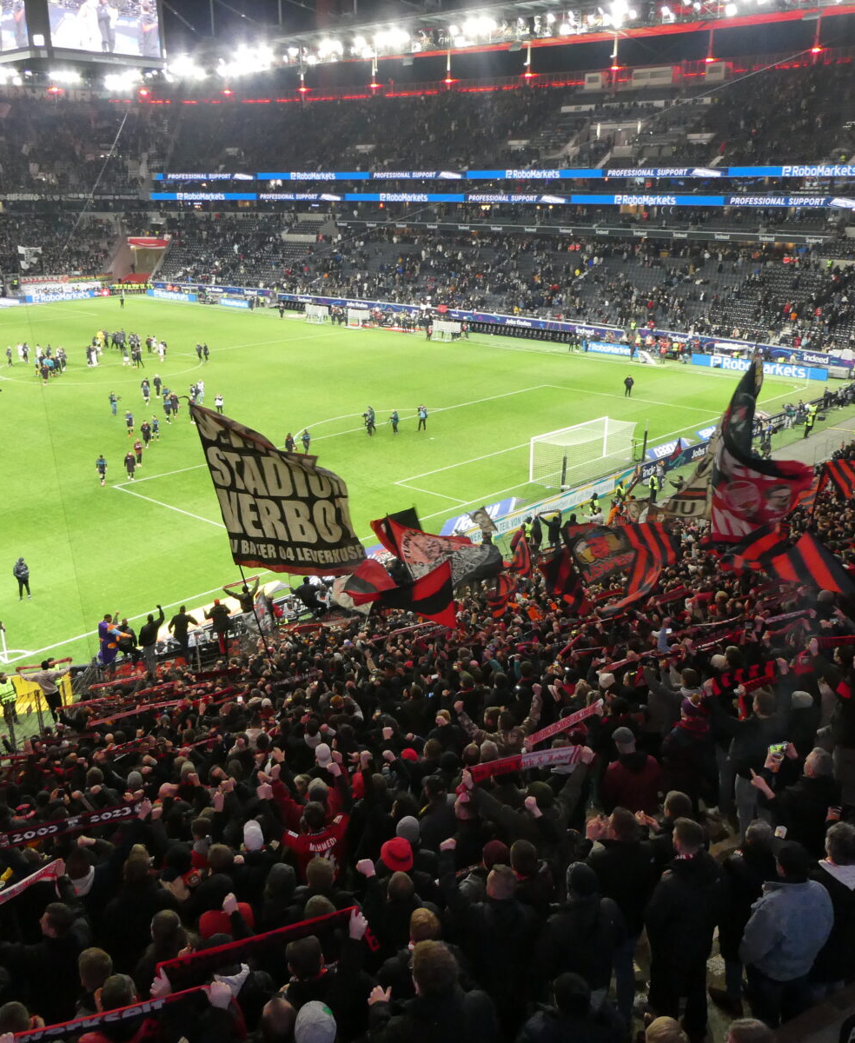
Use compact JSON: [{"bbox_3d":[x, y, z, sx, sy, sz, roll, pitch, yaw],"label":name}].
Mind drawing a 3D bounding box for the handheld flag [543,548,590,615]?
[{"bbox_3d":[2.945,1.259,20.500,0.950,1.350,0.450,3,19,8],"label":"handheld flag"}]

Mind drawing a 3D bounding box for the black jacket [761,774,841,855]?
[{"bbox_3d":[2.491,1.994,6.400,0.540,0.720,0.460,-10,21,-28],"label":"black jacket"}]

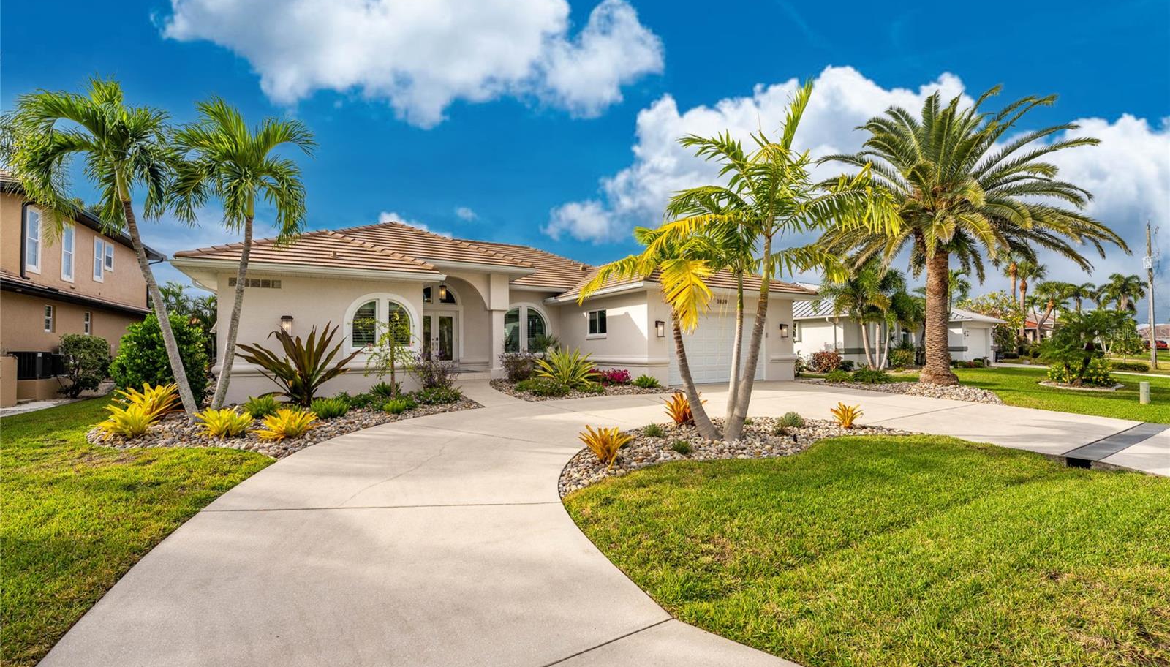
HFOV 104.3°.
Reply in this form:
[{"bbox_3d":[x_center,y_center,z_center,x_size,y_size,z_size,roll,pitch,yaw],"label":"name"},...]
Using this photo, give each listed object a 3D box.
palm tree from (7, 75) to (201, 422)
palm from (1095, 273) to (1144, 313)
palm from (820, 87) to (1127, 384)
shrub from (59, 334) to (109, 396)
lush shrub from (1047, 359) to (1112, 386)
[{"bbox_3d":[-9.345,-1.596,8.933,2.750,6.500,2.750,-1,-2,44],"label":"palm tree"},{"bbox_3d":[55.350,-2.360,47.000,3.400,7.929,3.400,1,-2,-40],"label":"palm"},{"bbox_3d":[12.399,-2.994,15.662,7.400,9.600,7.400,-1,-1,38],"label":"palm"},{"bbox_3d":[-13.656,0.884,12.400,1.100,1.718,1.020,-2,-2,42],"label":"shrub"},{"bbox_3d":[17.008,1.332,15.600,1.800,0.971,1.700,1,-2,-43],"label":"lush shrub"}]

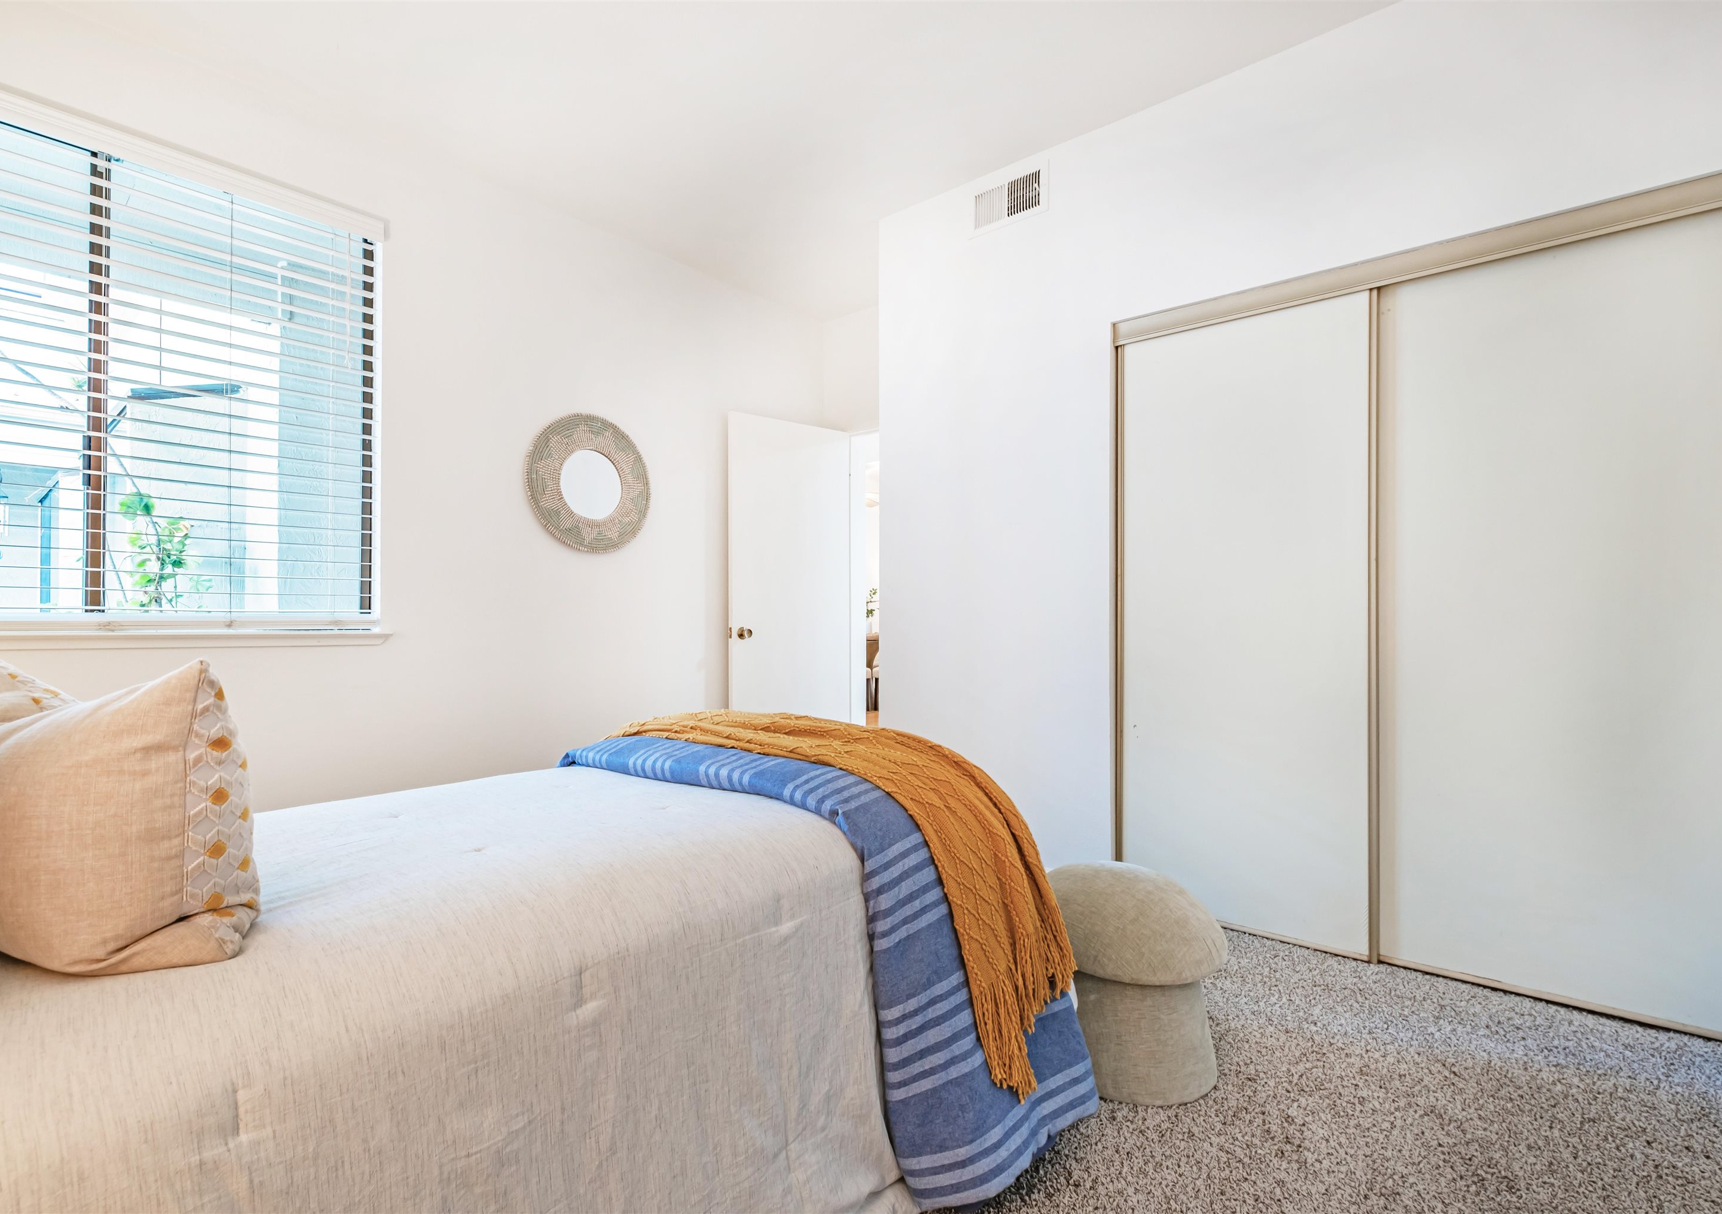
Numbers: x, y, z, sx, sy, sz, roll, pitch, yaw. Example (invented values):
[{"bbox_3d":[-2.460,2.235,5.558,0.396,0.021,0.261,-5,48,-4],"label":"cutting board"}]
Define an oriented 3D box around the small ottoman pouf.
[{"bbox_3d":[0.611,0.799,1.712,0.390,0.425,0.390,-1,-1,39],"label":"small ottoman pouf"}]

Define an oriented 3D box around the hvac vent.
[{"bbox_3d":[0.569,-1.574,2.932,0.340,0.200,0.025,-1,-1,39],"label":"hvac vent"}]

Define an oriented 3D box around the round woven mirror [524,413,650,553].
[{"bbox_3d":[-1.184,-0.539,3.315,0.040,0.600,0.595,-1,-1,40],"label":"round woven mirror"}]

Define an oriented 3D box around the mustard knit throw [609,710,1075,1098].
[{"bbox_3d":[-0.092,0.595,1.732,1.100,0.590,0.440,-1,-1,39],"label":"mustard knit throw"}]

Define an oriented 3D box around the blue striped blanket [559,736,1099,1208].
[{"bbox_3d":[-0.133,0.669,1.681,1.160,0.680,0.560,-1,-1,39],"label":"blue striped blanket"}]

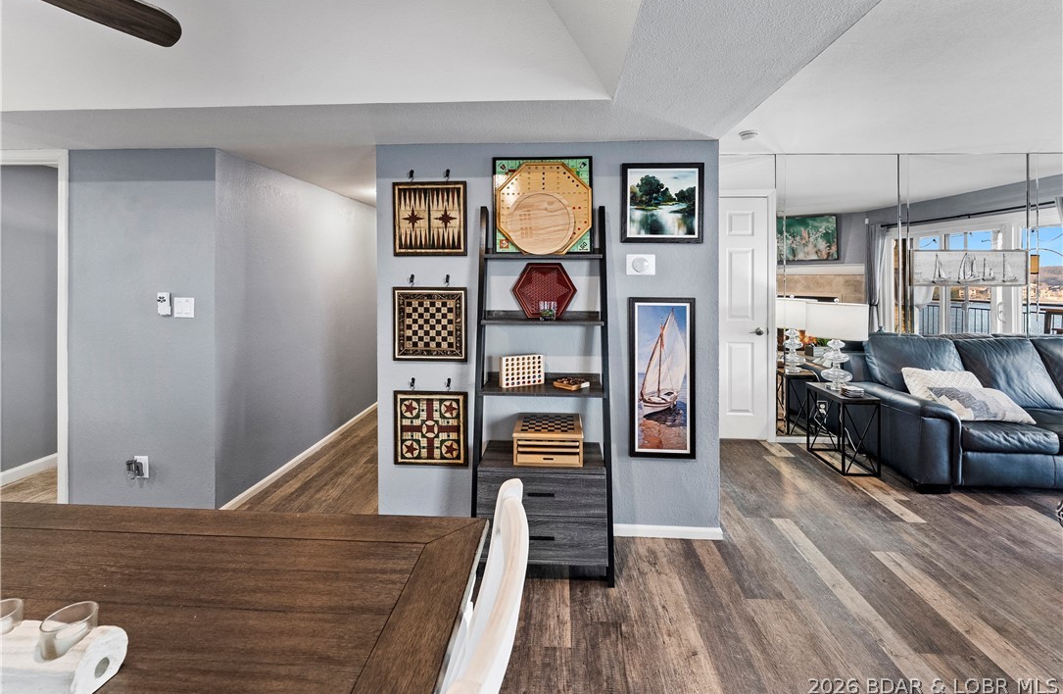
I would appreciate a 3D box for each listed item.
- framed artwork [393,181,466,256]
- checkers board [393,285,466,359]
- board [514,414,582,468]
[{"bbox_3d":[-0.553,-0.700,2.262,0.402,0.402,0.022,0,0,3],"label":"framed artwork"},{"bbox_3d":[-0.552,-0.122,2.262,0.403,0.403,0.022,0,0,3],"label":"checkers board"},{"bbox_3d":[0.087,0.467,2.105,0.335,0.158,0.295,0,8,3],"label":"board"}]

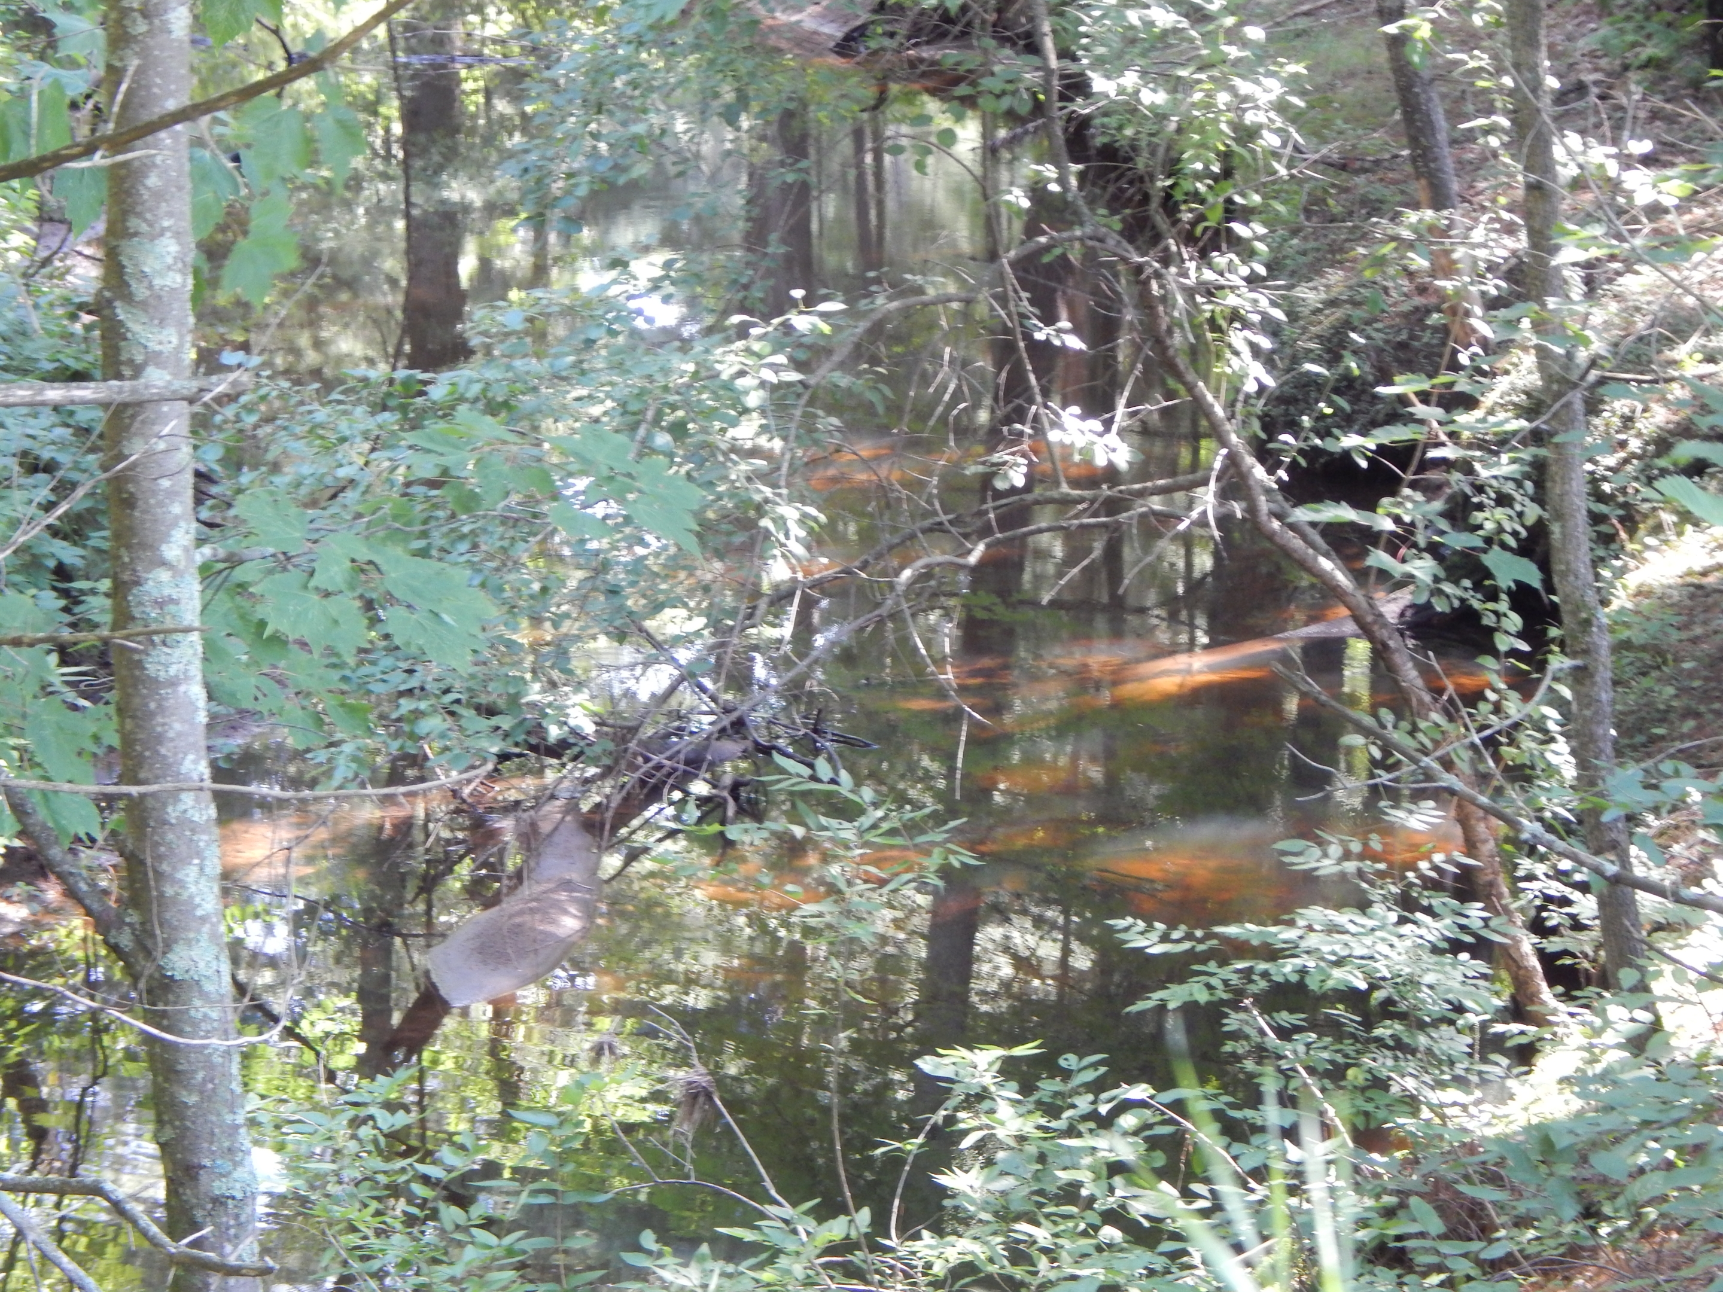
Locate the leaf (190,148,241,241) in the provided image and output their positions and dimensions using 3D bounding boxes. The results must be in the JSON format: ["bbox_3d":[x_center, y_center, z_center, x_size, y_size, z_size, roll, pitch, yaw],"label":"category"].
[{"bbox_3d":[-0.680,-0.462,5.850,0.070,0.096,0.035,0,13,0],"label":"leaf"}]

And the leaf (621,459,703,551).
[{"bbox_3d":[-0.205,-0.145,5.900,0.085,0.094,0.050,0,13,0],"label":"leaf"}]

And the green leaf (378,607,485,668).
[{"bbox_3d":[-0.435,-0.010,5.800,0.105,0.063,0.050,0,13,0],"label":"green leaf"}]

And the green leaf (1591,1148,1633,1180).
[{"bbox_3d":[0.968,0.670,7.400,0.056,0.043,0.035,0,13,0],"label":"green leaf"}]

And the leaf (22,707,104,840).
[{"bbox_3d":[-0.795,0.127,5.700,0.082,0.133,0.035,0,13,0],"label":"leaf"}]

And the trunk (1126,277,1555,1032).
[{"bbox_3d":[0.818,0.007,9.600,0.160,1.450,0.180,-28,0,6],"label":"trunk"}]

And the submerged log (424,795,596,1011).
[{"bbox_3d":[-0.654,0.482,10.700,0.240,0.270,0.750,6,14,26],"label":"submerged log"}]

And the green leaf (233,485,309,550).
[{"bbox_3d":[-0.603,-0.131,5.850,0.077,0.066,0.050,0,13,0],"label":"green leaf"}]

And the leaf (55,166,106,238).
[{"bbox_3d":[-0.784,-0.451,5.800,0.065,0.072,0.035,0,13,0],"label":"leaf"}]

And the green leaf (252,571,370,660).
[{"bbox_3d":[-0.558,-0.031,5.800,0.119,0.090,0.050,0,13,0],"label":"green leaf"}]

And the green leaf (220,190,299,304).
[{"bbox_3d":[-0.599,-0.398,5.700,0.079,0.114,0.035,0,13,0],"label":"green leaf"}]

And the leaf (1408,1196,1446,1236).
[{"bbox_3d":[0.722,0.726,7.300,0.030,0.060,0.020,-38,0,7],"label":"leaf"}]

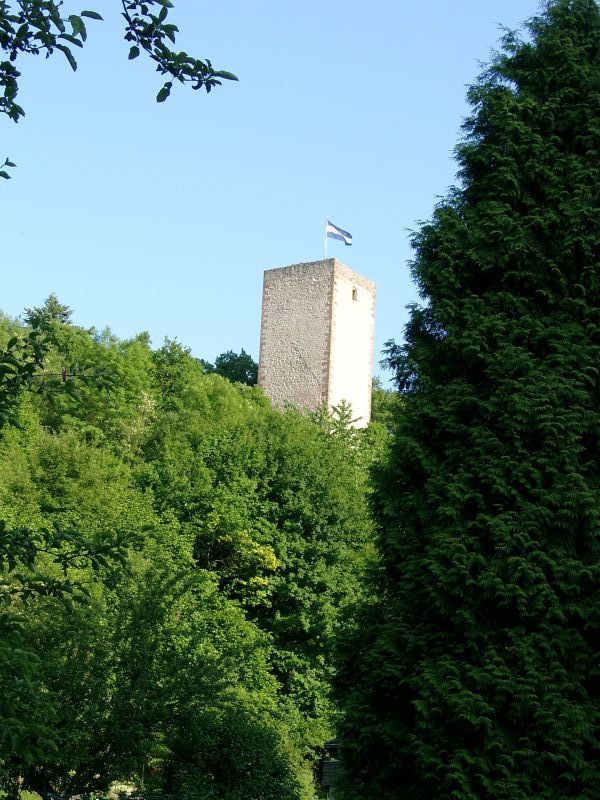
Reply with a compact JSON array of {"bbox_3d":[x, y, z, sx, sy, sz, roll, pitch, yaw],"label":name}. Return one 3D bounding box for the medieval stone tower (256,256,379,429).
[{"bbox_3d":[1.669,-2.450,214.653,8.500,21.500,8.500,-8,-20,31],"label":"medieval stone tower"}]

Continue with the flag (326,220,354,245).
[{"bbox_3d":[4.191,-17.599,219.595,2.800,2.350,0.600,9,-18,-19],"label":"flag"}]

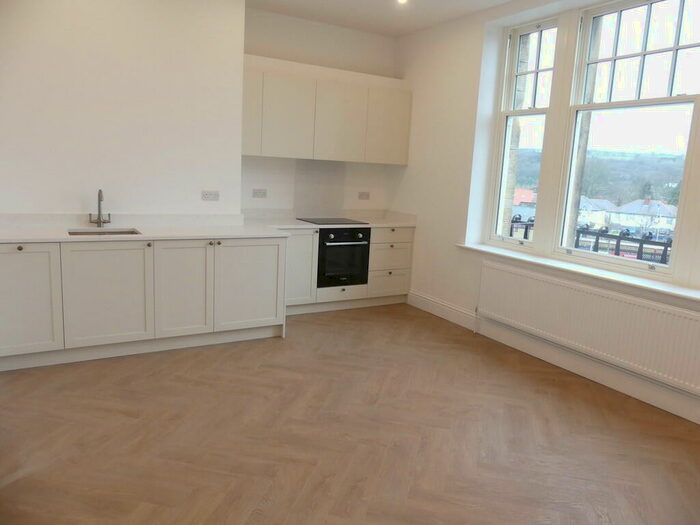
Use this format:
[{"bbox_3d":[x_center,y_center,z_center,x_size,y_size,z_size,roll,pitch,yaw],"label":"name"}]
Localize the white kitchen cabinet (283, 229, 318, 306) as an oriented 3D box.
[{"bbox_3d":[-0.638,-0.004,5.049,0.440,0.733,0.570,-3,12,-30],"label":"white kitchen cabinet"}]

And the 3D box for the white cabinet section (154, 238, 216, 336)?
[{"bbox_3d":[-1.396,0.153,4.095,0.443,0.745,0.570,-3,11,-30],"label":"white cabinet section"}]

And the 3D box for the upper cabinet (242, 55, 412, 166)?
[{"bbox_3d":[-0.255,-1.479,5.127,1.870,0.880,0.340,-3,12,-30],"label":"upper cabinet"}]

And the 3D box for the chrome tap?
[{"bbox_3d":[-1.892,-0.400,3.836,0.160,0.295,0.200,-3,12,-30],"label":"chrome tap"}]

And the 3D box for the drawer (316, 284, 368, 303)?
[{"bbox_3d":[-0.186,0.272,5.327,0.597,0.140,0.500,-3,12,-30],"label":"drawer"}]

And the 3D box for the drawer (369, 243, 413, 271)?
[{"bbox_3d":[0.319,-0.105,5.538,0.515,0.282,0.500,-3,12,-30],"label":"drawer"}]

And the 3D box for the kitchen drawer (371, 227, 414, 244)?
[{"bbox_3d":[0.331,-0.325,5.498,0.515,0.156,0.500,-3,12,-30],"label":"kitchen drawer"}]

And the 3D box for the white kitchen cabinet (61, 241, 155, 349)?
[{"bbox_3d":[-1.801,0.169,3.754,0.581,0.733,0.575,-3,12,-30],"label":"white kitchen cabinet"}]

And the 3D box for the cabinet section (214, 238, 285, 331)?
[{"bbox_3d":[-0.947,0.131,4.354,0.595,0.745,0.570,-3,11,-30],"label":"cabinet section"}]

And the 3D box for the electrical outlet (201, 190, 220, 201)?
[{"bbox_3d":[-1.200,-0.572,4.343,0.148,0.081,0.015,-3,12,-30],"label":"electrical outlet"}]

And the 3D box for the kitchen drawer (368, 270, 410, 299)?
[{"bbox_3d":[0.303,0.177,5.589,0.515,0.285,0.500,-3,12,-30],"label":"kitchen drawer"}]

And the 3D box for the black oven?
[{"bbox_3d":[-0.175,-0.092,5.274,0.595,0.590,0.550,-3,12,-30],"label":"black oven"}]

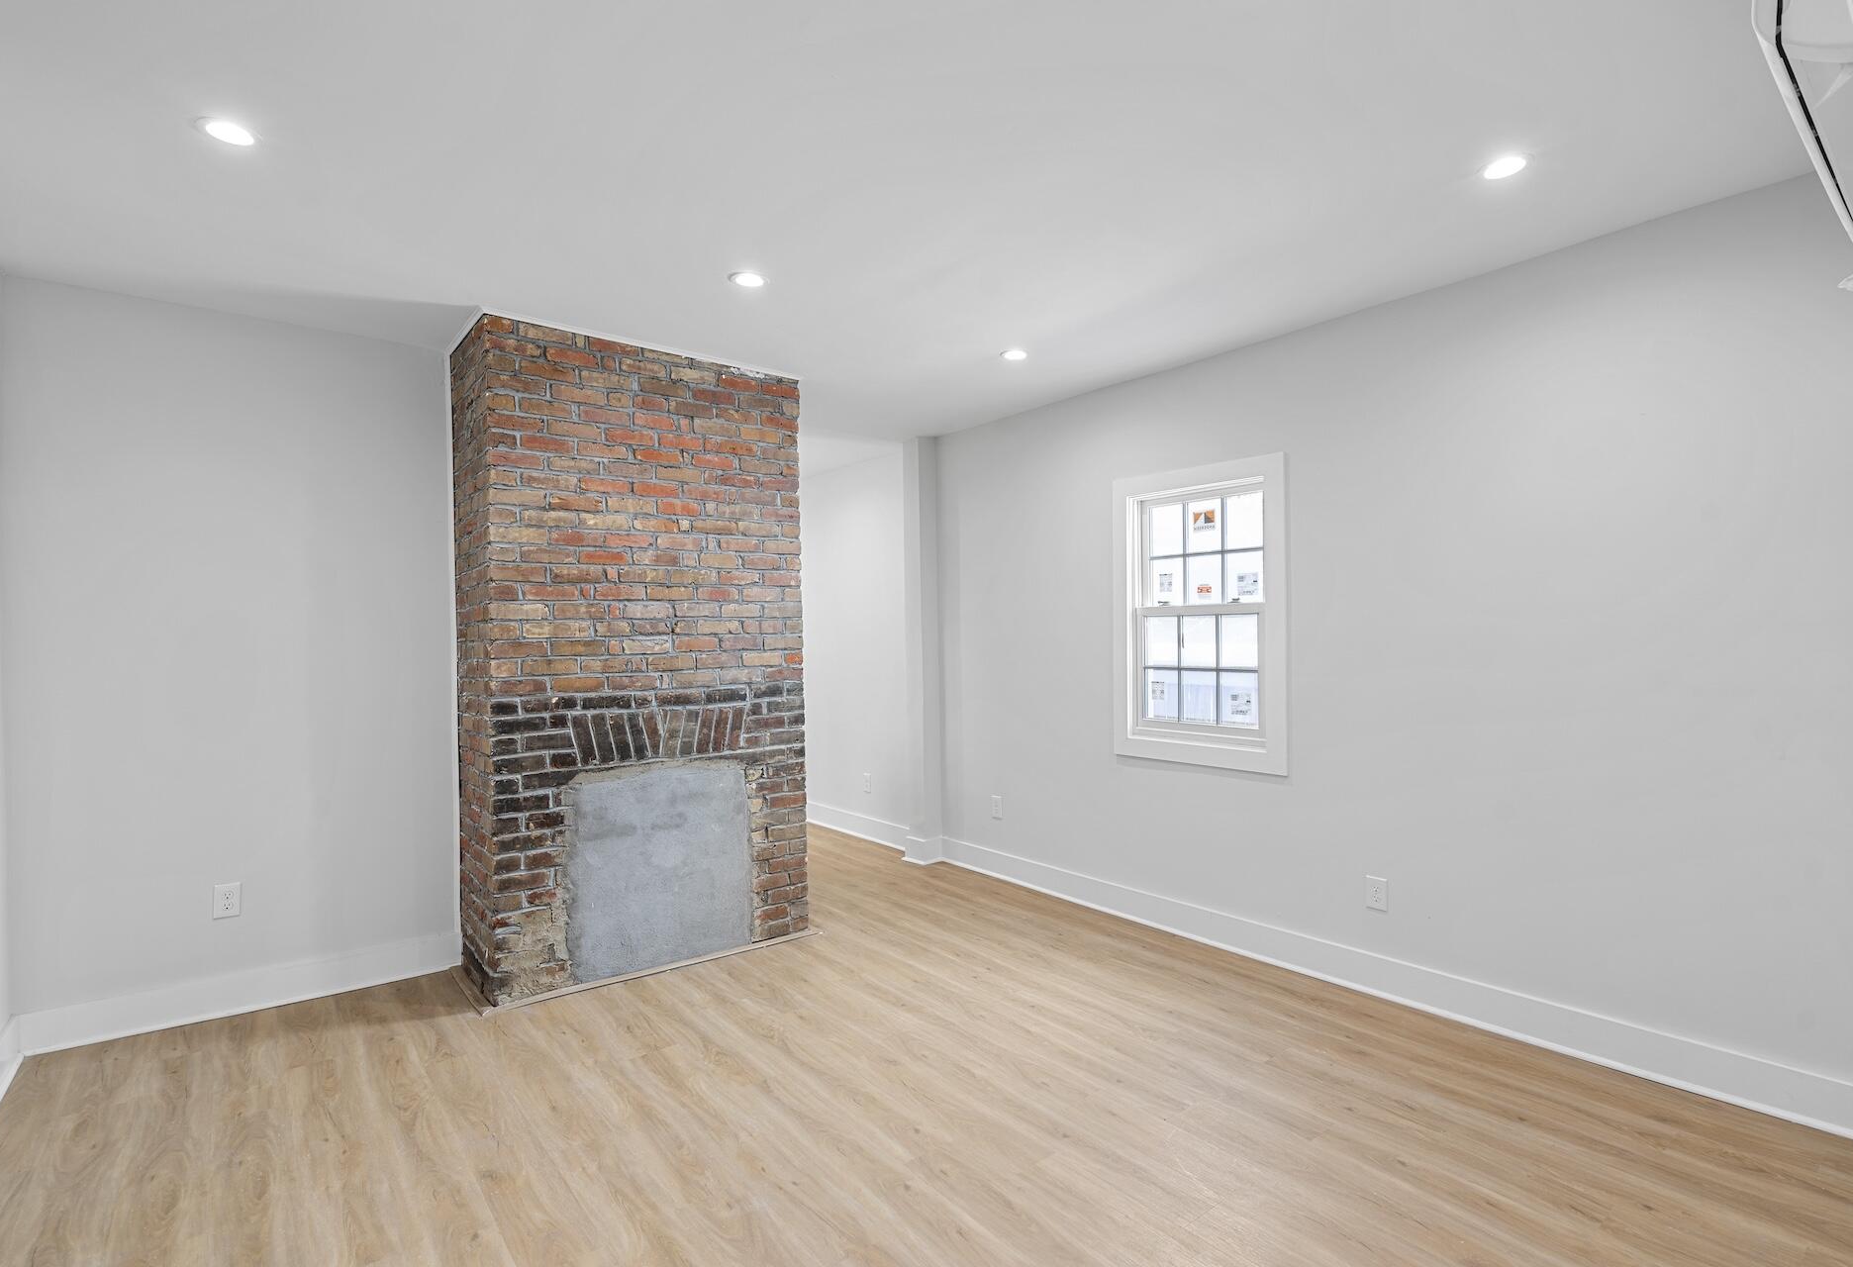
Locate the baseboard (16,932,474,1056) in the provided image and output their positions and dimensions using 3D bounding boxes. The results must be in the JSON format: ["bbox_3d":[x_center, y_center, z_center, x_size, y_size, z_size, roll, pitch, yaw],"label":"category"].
[{"bbox_3d":[-2.362,1.266,3.024,1.255,0.137,0.030,-1,0,-37],"label":"baseboard"}]

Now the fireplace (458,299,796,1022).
[{"bbox_3d":[-1.208,0.096,3.574,1.260,2.445,0.580,-1,0,-37],"label":"fireplace"}]

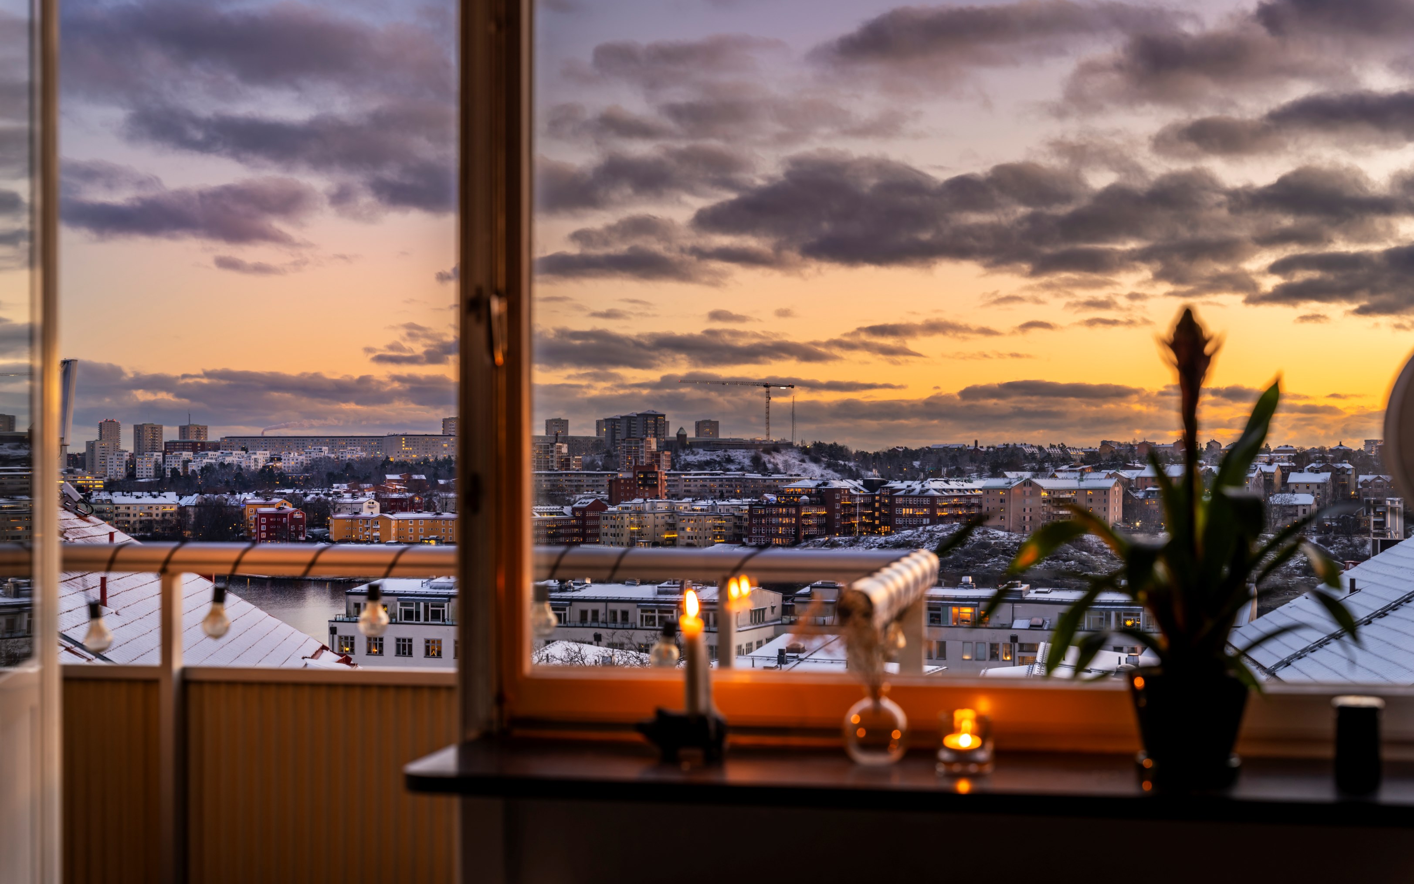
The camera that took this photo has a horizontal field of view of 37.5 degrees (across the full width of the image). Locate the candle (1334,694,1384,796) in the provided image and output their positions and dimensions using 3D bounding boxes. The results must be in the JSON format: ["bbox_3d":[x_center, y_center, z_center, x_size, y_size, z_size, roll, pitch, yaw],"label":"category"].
[{"bbox_3d":[0.686,0.319,2.190,0.050,0.104,0.050,0,0,10],"label":"candle"}]

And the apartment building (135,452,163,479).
[{"bbox_3d":[-473.303,19.956,1765.000,17.000,24.500,15.000,0,0,15],"label":"apartment building"}]

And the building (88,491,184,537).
[{"bbox_3d":[-228.083,28.990,830.000,37.000,17.500,12.500,0,0,0],"label":"building"}]

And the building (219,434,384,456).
[{"bbox_3d":[-363.931,4.963,1870.000,149.000,22.000,13.000,0,0,3],"label":"building"}]

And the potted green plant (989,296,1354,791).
[{"bbox_3d":[0.497,0.115,2.220,0.390,0.515,0.370,0,0,10],"label":"potted green plant"}]

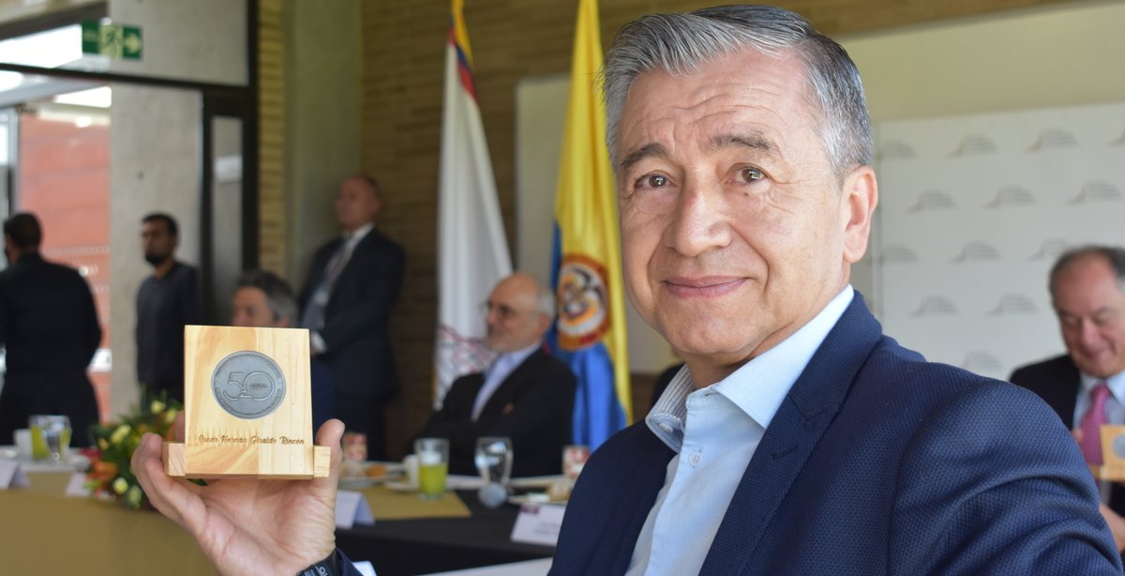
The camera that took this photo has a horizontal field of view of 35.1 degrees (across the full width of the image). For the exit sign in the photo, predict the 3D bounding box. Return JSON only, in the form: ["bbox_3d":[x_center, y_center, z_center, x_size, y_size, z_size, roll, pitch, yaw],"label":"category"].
[{"bbox_3d":[-2.059,-1.133,8.150,0.300,0.150,0.025,1,-1,-40],"label":"exit sign"}]

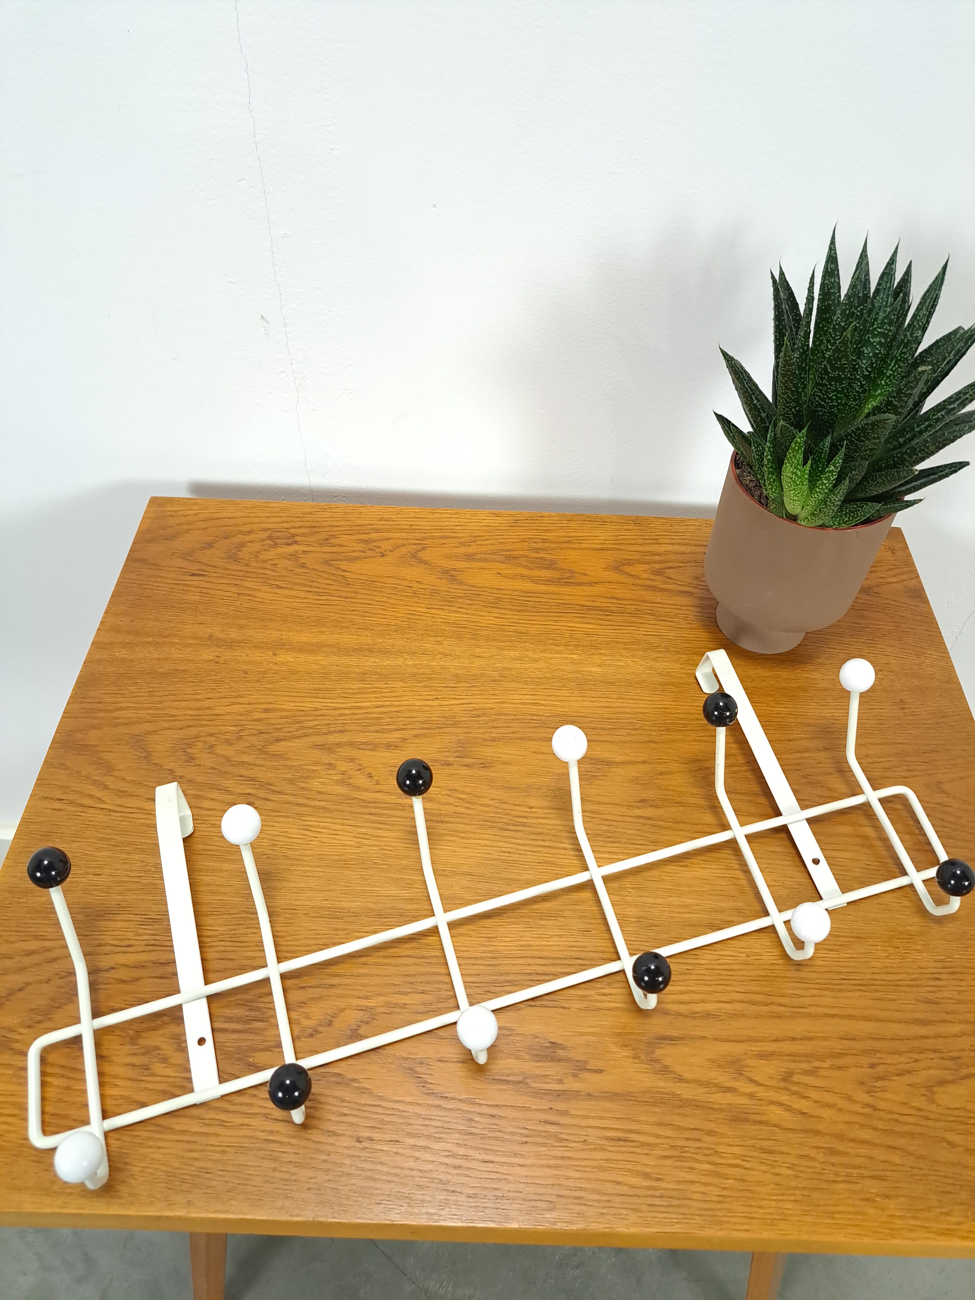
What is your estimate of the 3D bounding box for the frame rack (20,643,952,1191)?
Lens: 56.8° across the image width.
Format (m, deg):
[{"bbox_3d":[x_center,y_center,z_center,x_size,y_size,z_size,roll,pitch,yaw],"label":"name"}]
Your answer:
[{"bbox_3d":[0.016,0.142,0.618,0.632,0.121,0.242,-12,62,-13],"label":"frame rack"}]

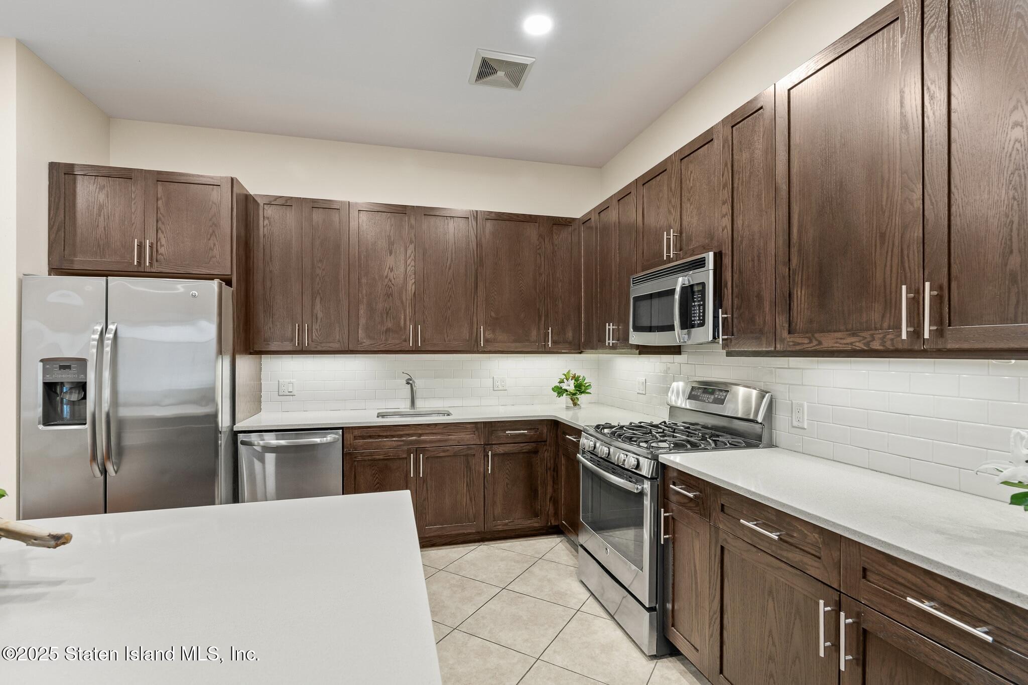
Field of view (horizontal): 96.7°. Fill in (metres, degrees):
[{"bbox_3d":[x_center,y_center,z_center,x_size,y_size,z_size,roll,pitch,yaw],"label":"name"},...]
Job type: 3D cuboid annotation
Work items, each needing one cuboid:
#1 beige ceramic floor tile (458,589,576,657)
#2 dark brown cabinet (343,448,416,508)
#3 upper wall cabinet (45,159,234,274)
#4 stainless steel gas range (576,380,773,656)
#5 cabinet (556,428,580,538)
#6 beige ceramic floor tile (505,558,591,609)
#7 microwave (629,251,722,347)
[{"bbox_3d":[0.028,1.418,2.321,0.455,0.010,0.455,-1,-1,30],"label":"beige ceramic floor tile"},{"bbox_3d":[-0.972,1.037,3.349,0.474,0.653,0.610,0,-1,-15],"label":"dark brown cabinet"},{"bbox_3d":[-2.241,-0.700,2.981,0.910,0.617,0.640,0,-1,-15],"label":"upper wall cabinet"},{"bbox_3d":[0.818,0.841,2.496,0.765,1.185,0.757,0,-1,-15],"label":"stainless steel gas range"},{"bbox_3d":[0.699,0.942,3.116,0.615,0.794,0.525,0,-1,-15],"label":"cabinet"},{"bbox_3d":[0.255,1.443,2.749,0.454,0.010,0.454,-1,-1,30],"label":"beige ceramic floor tile"},{"bbox_3d":[0.999,-0.206,2.545,0.430,0.420,0.758,0,-1,-15],"label":"microwave"}]

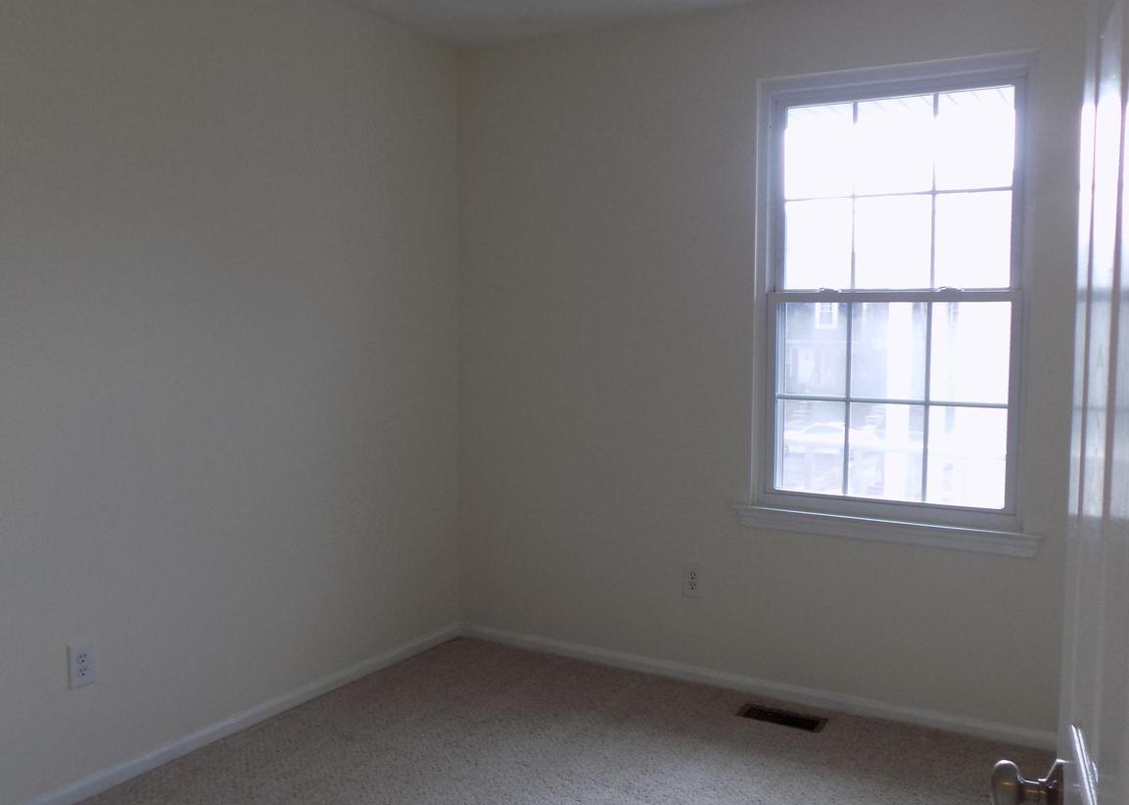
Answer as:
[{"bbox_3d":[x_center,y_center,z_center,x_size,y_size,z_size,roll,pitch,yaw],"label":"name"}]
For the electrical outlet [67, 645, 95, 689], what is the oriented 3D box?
[{"bbox_3d":[-1.316,0.717,2.724,0.010,0.116,0.072,3,5,31],"label":"electrical outlet"}]

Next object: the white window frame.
[{"bbox_3d":[1.050,-0.311,3.272,0.948,1.536,0.110,3,5,31],"label":"white window frame"}]

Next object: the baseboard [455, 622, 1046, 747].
[{"bbox_3d":[0.601,1.003,3.615,2.420,0.068,0.018,3,5,31],"label":"baseboard"}]

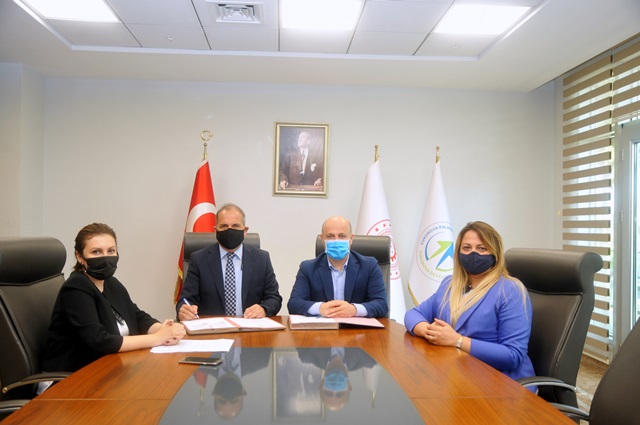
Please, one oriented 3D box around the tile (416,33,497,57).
[{"bbox_3d":[1.161,-1.421,4.684,0.600,0.020,0.590,1,-1,-3],"label":"tile"}]

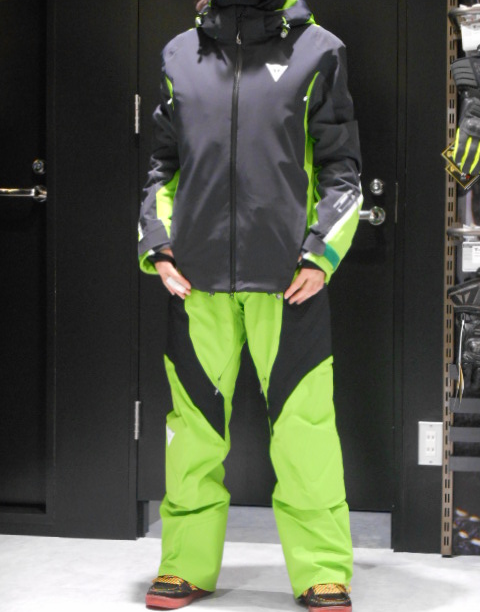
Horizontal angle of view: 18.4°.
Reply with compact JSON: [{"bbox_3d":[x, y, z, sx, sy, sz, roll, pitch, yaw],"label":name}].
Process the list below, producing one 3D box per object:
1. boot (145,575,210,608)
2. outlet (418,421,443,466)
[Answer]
[{"bbox_3d":[-0.138,0.643,3.553,0.103,0.115,0.280,1,2,26],"label":"boot"},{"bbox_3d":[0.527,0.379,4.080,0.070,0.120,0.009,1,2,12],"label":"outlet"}]

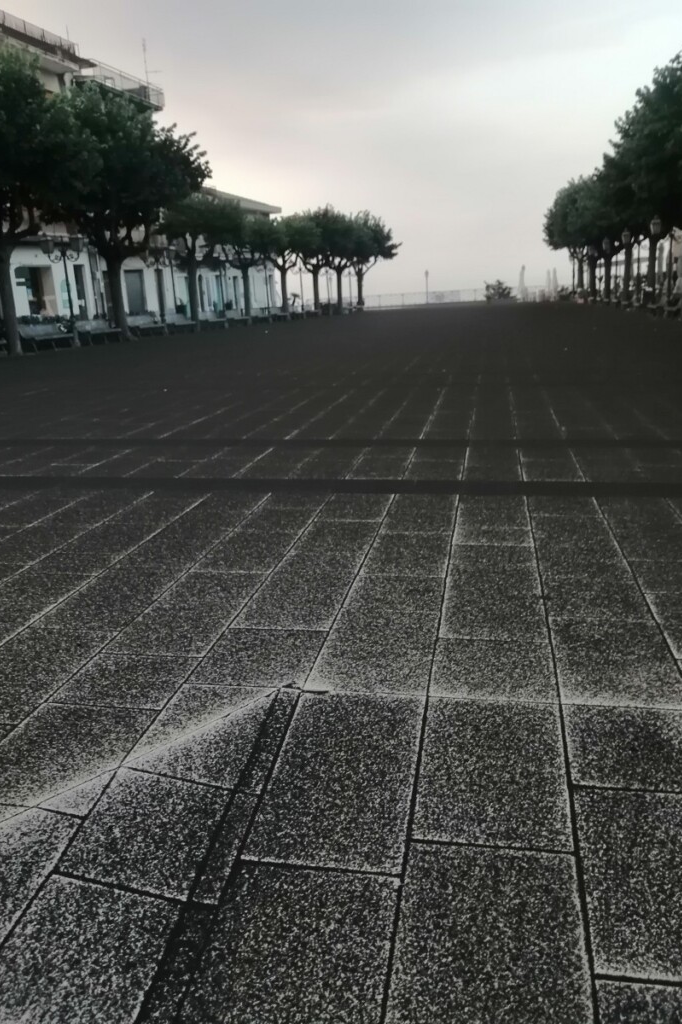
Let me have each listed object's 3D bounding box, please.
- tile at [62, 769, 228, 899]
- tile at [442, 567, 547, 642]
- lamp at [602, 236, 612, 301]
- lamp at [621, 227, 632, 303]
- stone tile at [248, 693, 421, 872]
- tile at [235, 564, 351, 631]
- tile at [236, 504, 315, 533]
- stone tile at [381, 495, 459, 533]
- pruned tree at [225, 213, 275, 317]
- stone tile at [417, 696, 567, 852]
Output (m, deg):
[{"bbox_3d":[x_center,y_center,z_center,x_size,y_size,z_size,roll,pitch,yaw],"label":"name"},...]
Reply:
[{"bbox_3d":[-0.493,0.839,2.005,0.344,0.040,0.368,5,23,8],"label":"tile"},{"bbox_3d":[0.629,0.385,3.185,0.401,0.050,0.779,0,16,11],"label":"tile"},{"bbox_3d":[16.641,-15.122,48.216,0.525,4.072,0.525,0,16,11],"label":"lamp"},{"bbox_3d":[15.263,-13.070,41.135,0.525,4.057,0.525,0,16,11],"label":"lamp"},{"bbox_3d":[0.014,0.740,2.160,0.395,0.050,0.686,0,22,11],"label":"stone tile"},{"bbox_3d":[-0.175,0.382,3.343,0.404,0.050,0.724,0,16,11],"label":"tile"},{"bbox_3d":[-0.364,0.066,4.528,0.398,0.050,0.480,0,16,11],"label":"tile"},{"bbox_3d":[0.472,0.027,4.518,0.395,0.050,0.807,0,16,11],"label":"stone tile"},{"bbox_3d":[-5.643,-15.265,48.255,3.907,6.579,3.907,0,16,11],"label":"pruned tree"},{"bbox_3d":[0.427,0.728,2.168,0.407,0.040,0.590,0,22,11],"label":"stone tile"}]

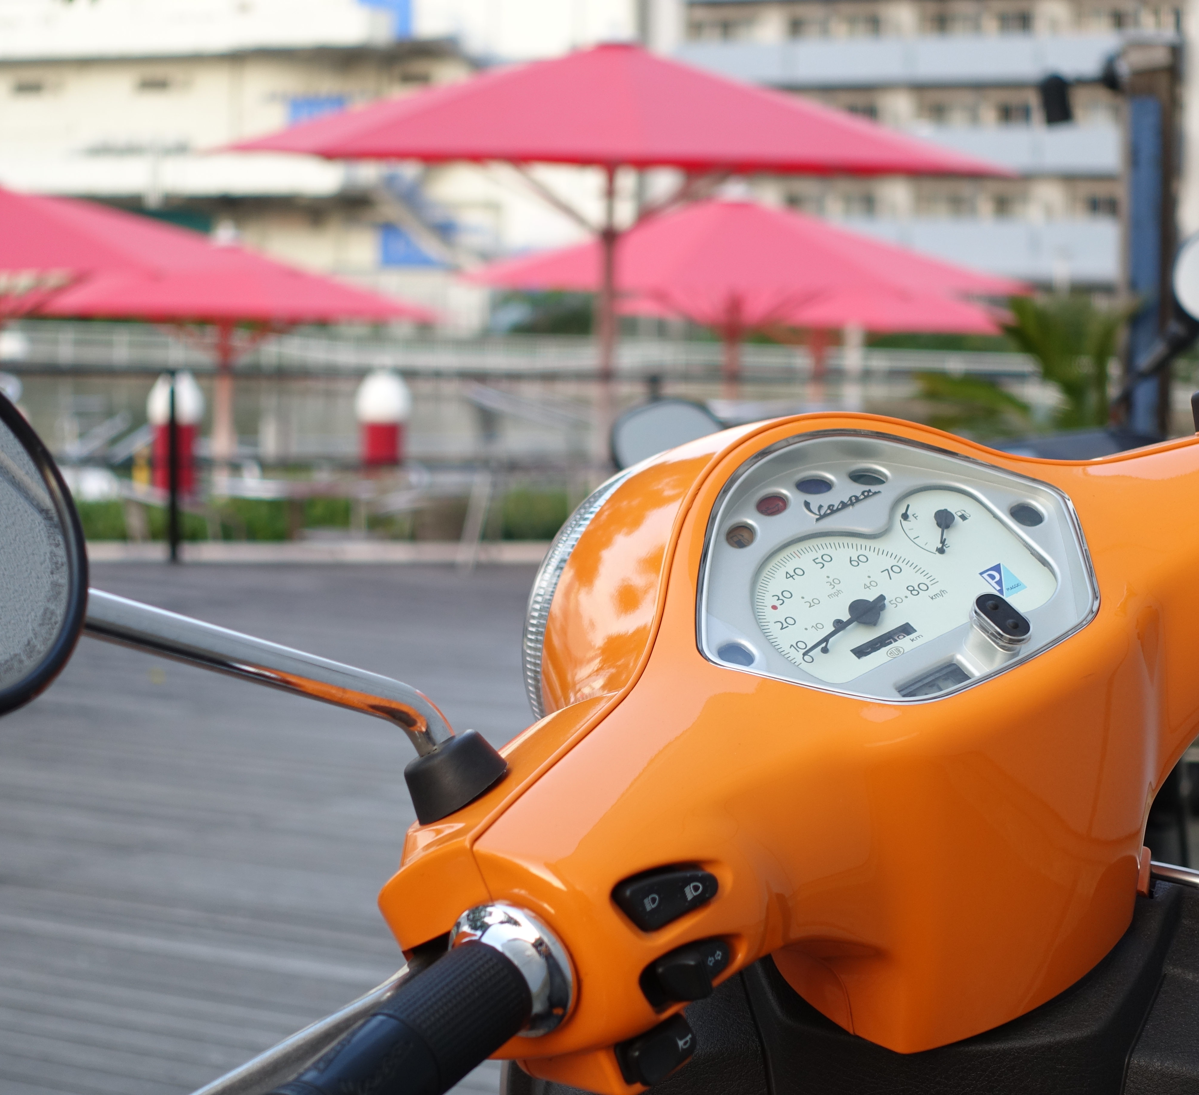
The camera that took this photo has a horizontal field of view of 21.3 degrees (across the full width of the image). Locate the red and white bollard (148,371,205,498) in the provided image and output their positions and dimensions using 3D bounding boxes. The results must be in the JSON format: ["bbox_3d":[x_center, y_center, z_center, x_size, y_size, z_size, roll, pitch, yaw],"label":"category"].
[{"bbox_3d":[-2.596,-0.658,19.538,0.340,0.850,0.340,0,5,-7],"label":"red and white bollard"}]

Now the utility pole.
[{"bbox_3d":[2.484,-1.016,14.571,0.230,2.600,0.230,-1,3,-25],"label":"utility pole"}]

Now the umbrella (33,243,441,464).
[{"bbox_3d":[-3.392,-1.598,29.568,3.700,2.500,3.700,1,3,0],"label":"umbrella"}]

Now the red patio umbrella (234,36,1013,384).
[{"bbox_3d":[0.076,-1.248,16.574,4.050,2.720,4.050,1,3,0],"label":"red patio umbrella"}]

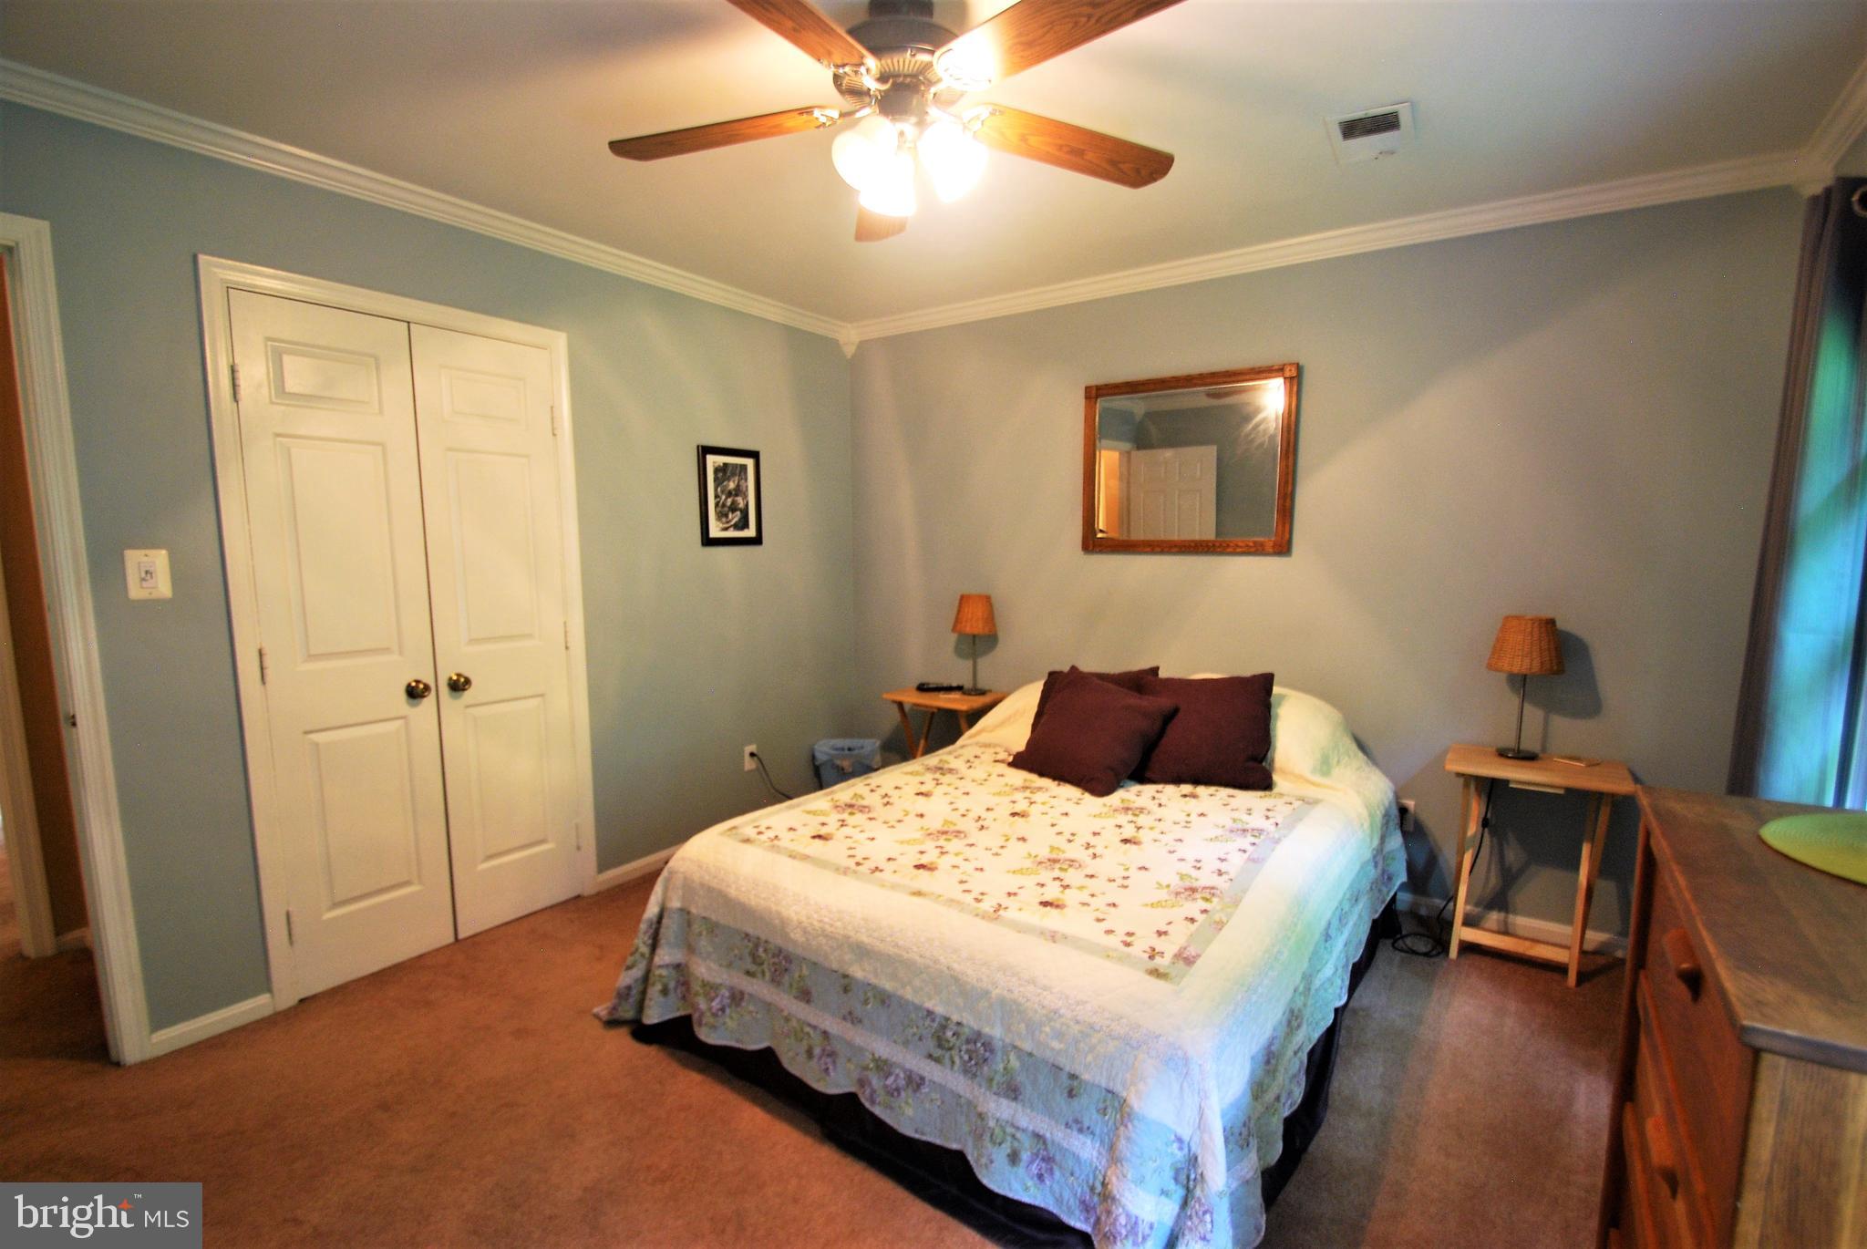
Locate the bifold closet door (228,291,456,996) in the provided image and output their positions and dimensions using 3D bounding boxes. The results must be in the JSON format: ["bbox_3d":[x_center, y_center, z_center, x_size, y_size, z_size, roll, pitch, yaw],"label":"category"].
[{"bbox_3d":[-1.751,0.090,2.345,0.035,2.020,0.435,5,8,35],"label":"bifold closet door"}]

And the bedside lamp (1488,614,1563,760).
[{"bbox_3d":[1.924,0.212,2.540,0.210,0.455,0.210,5,8,35],"label":"bedside lamp"}]

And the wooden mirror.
[{"bbox_3d":[0.987,-0.635,3.107,0.835,0.695,0.035,5,8,35],"label":"wooden mirror"}]

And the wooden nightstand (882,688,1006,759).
[{"bbox_3d":[0.063,0.641,3.606,0.480,0.655,0.370,5,8,35],"label":"wooden nightstand"}]

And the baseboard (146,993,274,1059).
[{"bbox_3d":[-1.963,1.098,2.123,0.015,0.062,0.270,5,8,35],"label":"baseboard"}]

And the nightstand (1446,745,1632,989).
[{"bbox_3d":[1.926,0.755,2.542,0.475,0.645,0.365,5,8,35],"label":"nightstand"}]

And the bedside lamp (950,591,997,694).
[{"bbox_3d":[0.187,0.089,3.552,0.210,0.455,0.210,0,7,0],"label":"bedside lamp"}]

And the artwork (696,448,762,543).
[{"bbox_3d":[-0.885,-0.564,3.456,0.025,0.428,0.346,5,8,35],"label":"artwork"}]

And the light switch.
[{"bbox_3d":[-1.975,-0.124,1.962,0.012,0.125,0.080,5,8,35],"label":"light switch"}]

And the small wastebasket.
[{"bbox_3d":[-0.425,0.765,3.858,0.320,0.350,0.250,0,7,0],"label":"small wastebasket"}]

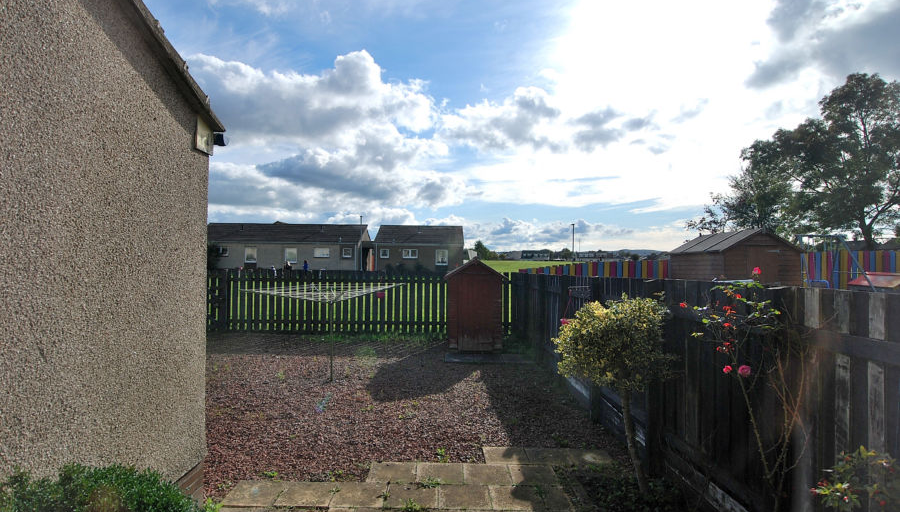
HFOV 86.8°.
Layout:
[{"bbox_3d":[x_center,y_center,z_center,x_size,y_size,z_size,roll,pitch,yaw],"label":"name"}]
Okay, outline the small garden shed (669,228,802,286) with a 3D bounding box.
[{"bbox_3d":[6.800,0.550,11.650,1.870,2.300,2.450,0,0,-1],"label":"small garden shed"}]

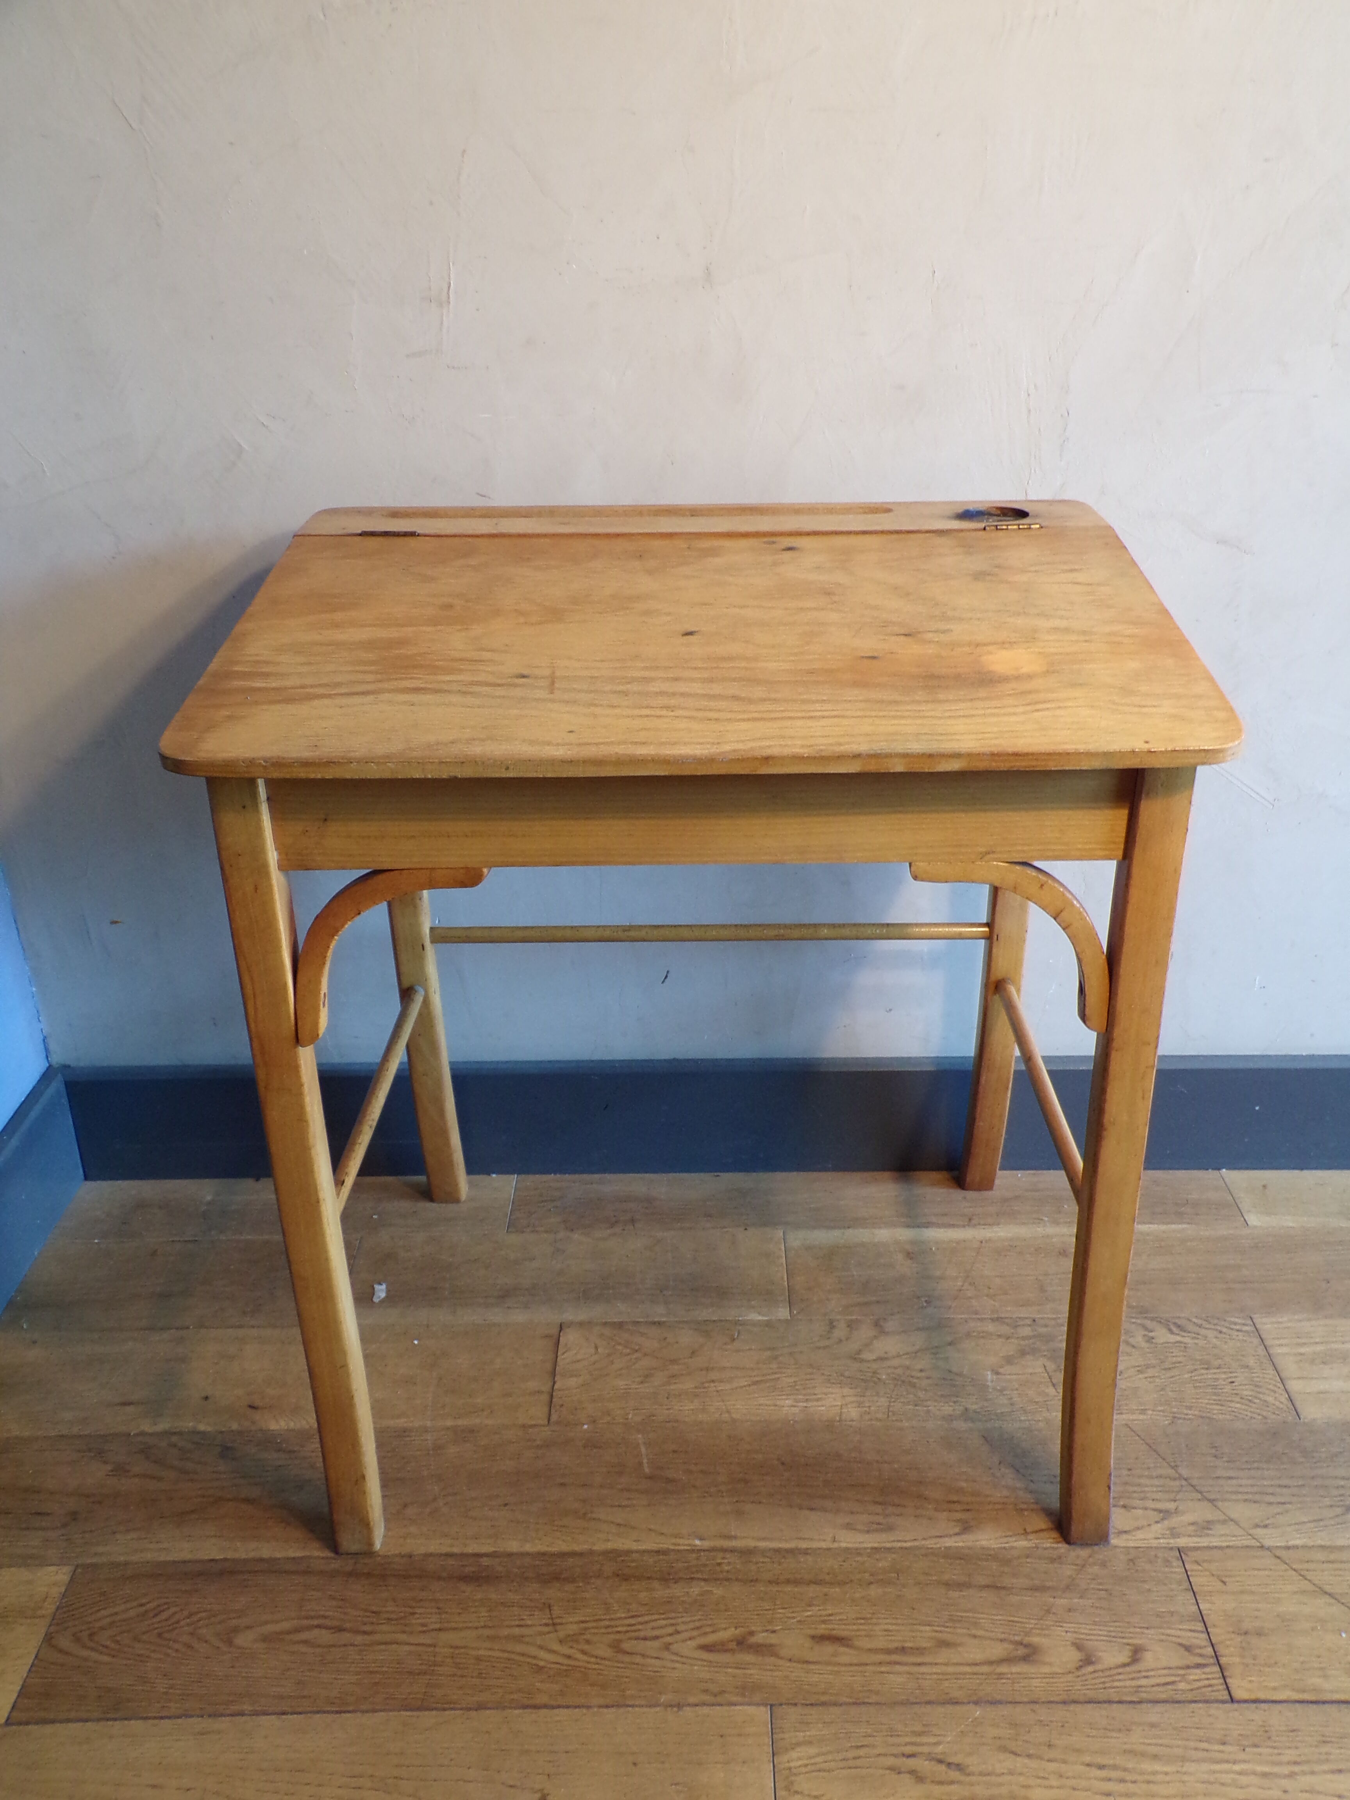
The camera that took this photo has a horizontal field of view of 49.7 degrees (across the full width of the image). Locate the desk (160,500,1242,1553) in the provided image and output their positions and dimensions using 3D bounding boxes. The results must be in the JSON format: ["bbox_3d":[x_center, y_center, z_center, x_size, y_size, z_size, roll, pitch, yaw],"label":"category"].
[{"bbox_3d":[0.023,0.081,1.166,0.630,0.690,0.473,-1,26,1],"label":"desk"}]

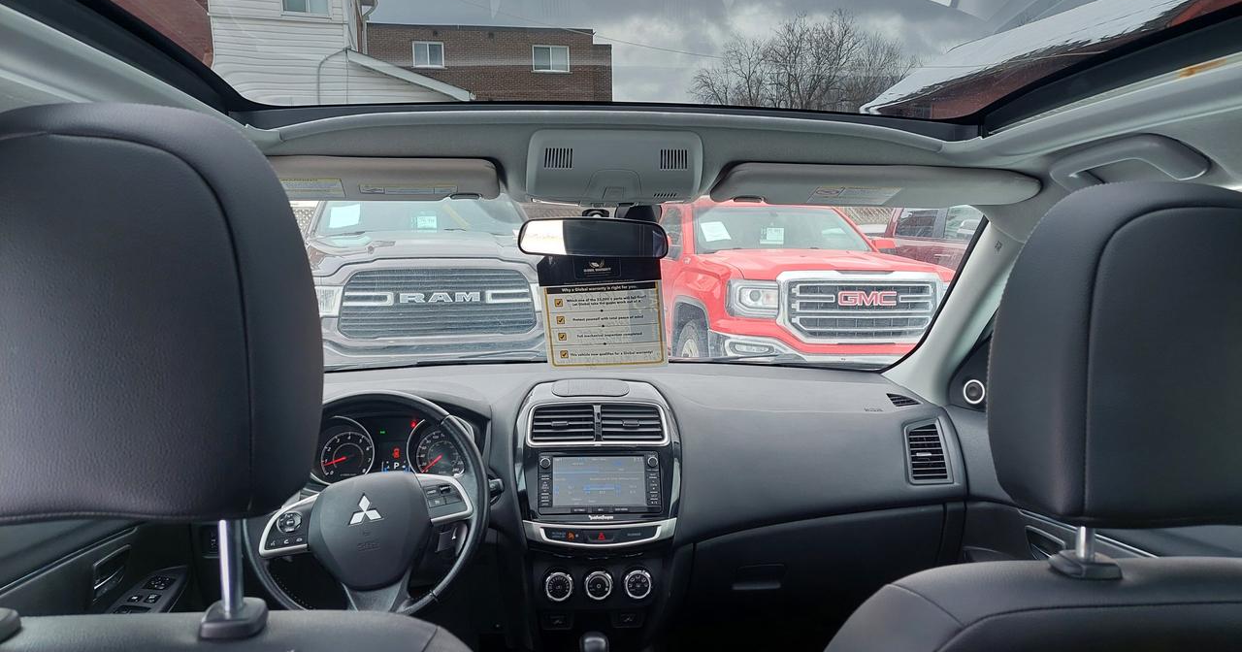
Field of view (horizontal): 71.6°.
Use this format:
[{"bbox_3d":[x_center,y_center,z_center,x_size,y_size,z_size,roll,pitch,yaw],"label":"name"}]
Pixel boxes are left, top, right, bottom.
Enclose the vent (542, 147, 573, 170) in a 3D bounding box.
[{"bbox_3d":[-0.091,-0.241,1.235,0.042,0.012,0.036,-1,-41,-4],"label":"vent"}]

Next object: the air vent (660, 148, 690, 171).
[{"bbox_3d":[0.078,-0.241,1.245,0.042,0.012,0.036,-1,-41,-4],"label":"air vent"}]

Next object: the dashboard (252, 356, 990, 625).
[{"bbox_3d":[-0.047,0.275,1.622,1.390,0.410,0.470,-1,4,-4],"label":"dashboard"}]

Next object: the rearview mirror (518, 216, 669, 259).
[{"bbox_3d":[-0.044,-0.141,1.365,0.240,0.062,0.045,1,6,11],"label":"rearview mirror"}]

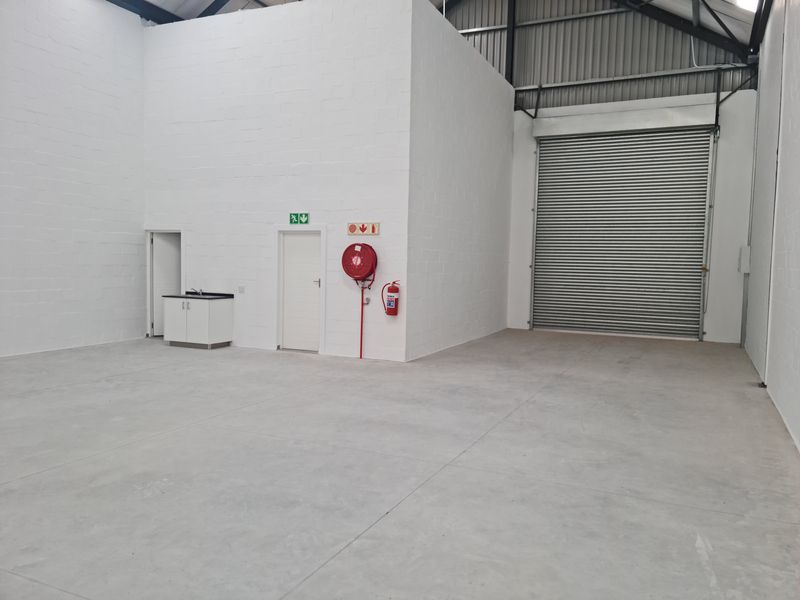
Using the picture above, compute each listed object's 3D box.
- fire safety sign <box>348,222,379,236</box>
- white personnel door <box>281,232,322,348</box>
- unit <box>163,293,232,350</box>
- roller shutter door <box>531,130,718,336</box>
[{"bbox_3d":[-0.573,-1.118,9.887,0.570,0.190,0.012,3,4,25],"label":"fire safety sign"},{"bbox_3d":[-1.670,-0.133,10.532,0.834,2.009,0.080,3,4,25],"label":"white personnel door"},{"bbox_3d":[-3.588,0.357,11.100,1.135,0.920,0.580,3,4,25],"label":"unit"},{"bbox_3d":[4.725,-1.422,13.651,3.604,4.431,0.120,3,4,25],"label":"roller shutter door"}]

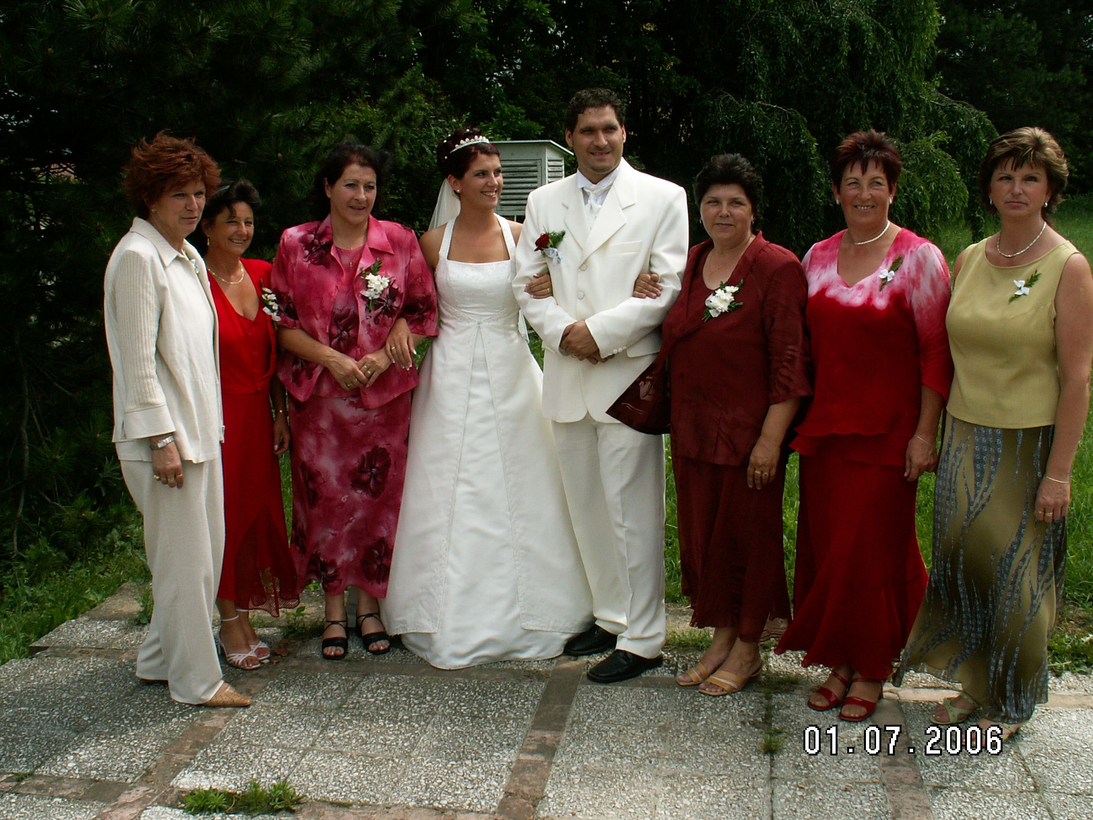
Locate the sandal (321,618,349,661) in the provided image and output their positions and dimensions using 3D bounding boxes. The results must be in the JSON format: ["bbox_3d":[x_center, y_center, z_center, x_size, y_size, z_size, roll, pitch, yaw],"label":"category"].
[{"bbox_3d":[-0.720,0.764,4.317,0.090,0.100,0.230,-1,10,-6],"label":"sandal"}]

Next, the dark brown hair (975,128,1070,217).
[{"bbox_3d":[1.314,-0.650,3.480,0.235,0.250,0.250,4,11,24],"label":"dark brown hair"}]

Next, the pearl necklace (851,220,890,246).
[{"bbox_3d":[0.924,-0.509,3.610,0.125,0.085,0.125,5,11,27],"label":"pearl necklace"}]

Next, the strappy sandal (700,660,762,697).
[{"bbox_3d":[0.593,0.828,3.988,0.235,0.090,0.090,-6,12,-29],"label":"strappy sandal"}]

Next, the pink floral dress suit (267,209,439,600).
[{"bbox_3d":[-0.645,-0.018,4.210,0.540,1.250,0.370,-1,10,-6],"label":"pink floral dress suit"}]

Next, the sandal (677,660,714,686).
[{"bbox_3d":[0.513,0.817,4.081,0.230,0.090,0.085,-7,12,-35],"label":"sandal"}]

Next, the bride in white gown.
[{"bbox_3d":[-0.192,-0.051,4.199,0.680,1.750,0.580,-1,10,-3],"label":"bride in white gown"}]

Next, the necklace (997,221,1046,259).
[{"bbox_3d":[1.313,-0.473,3.490,0.140,0.115,0.130,6,12,31],"label":"necklace"}]

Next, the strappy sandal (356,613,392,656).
[{"bbox_3d":[-0.606,0.757,4.355,0.090,0.100,0.230,-4,11,-22],"label":"strappy sandal"}]

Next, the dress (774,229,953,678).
[{"bbox_3d":[0.947,0.160,3.781,0.530,1.388,0.400,5,11,25],"label":"dress"}]

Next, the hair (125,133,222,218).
[{"bbox_3d":[-1.090,-0.684,3.677,0.260,0.249,0.240,9,14,41],"label":"hair"}]

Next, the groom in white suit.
[{"bbox_3d":[0.171,-0.065,3.990,0.550,1.847,0.380,4,11,23],"label":"groom in white suit"}]

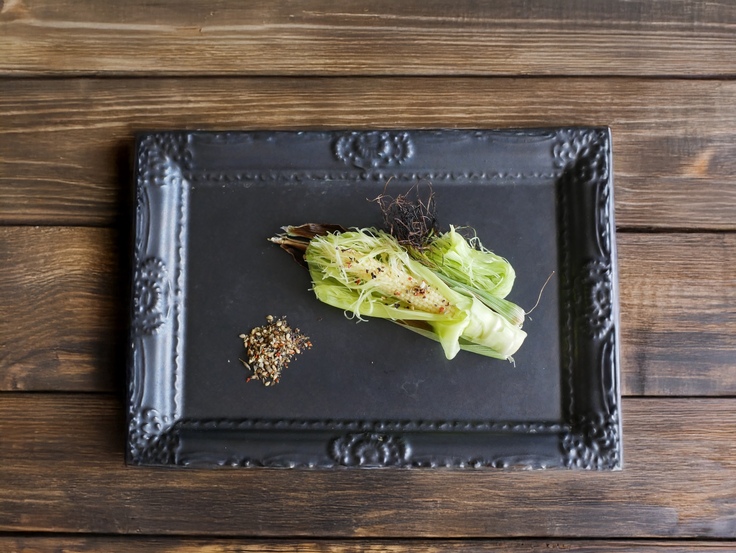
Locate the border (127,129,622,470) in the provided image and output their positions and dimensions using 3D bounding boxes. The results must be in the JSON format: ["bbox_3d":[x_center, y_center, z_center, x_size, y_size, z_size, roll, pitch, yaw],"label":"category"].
[{"bbox_3d":[0.002,0.014,0.450,0.330,0.030,0.231,0,85,2],"label":"border"}]

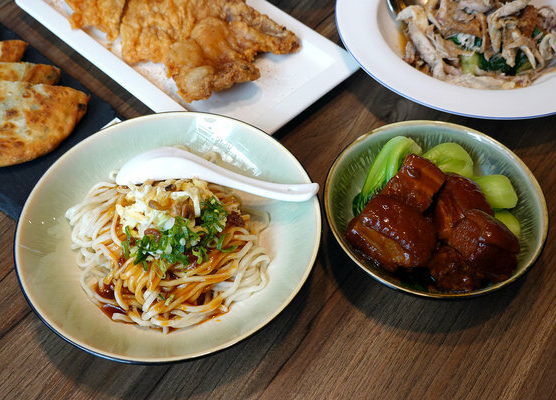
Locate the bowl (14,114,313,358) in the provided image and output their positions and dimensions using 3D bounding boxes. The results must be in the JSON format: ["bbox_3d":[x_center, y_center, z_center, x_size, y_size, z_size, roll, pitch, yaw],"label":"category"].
[{"bbox_3d":[-0.073,0.033,0.509,0.210,0.060,0.210,0,53,0],"label":"bowl"}]

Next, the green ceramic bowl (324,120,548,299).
[{"bbox_3d":[0.112,0.017,0.522,0.158,0.056,0.158,0,53,0],"label":"green ceramic bowl"}]

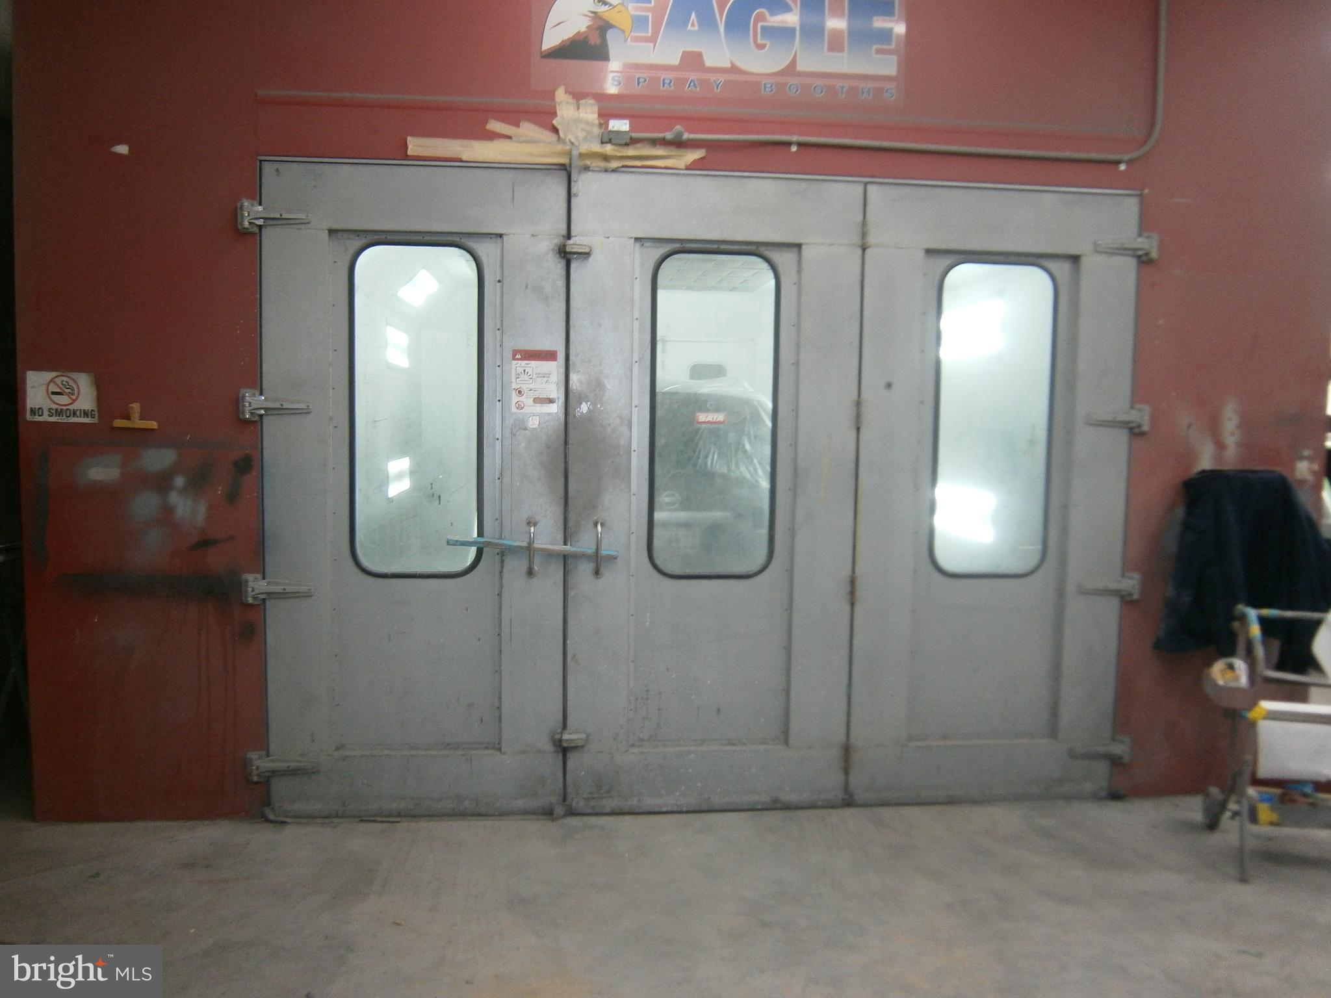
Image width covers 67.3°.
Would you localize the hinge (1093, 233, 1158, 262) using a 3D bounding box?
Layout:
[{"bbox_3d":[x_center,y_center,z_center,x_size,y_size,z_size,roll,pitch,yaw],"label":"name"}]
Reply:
[{"bbox_3d":[1.908,-1.043,4.146,0.244,0.106,0.055,0,4,-6],"label":"hinge"}]

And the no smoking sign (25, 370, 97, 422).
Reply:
[{"bbox_3d":[-2.284,-0.385,3.786,0.252,0.184,0.005,0,4,-6],"label":"no smoking sign"}]

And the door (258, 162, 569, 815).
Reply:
[{"bbox_3d":[-0.982,0.001,3.975,1.159,2.558,0.055,0,4,-6],"label":"door"}]

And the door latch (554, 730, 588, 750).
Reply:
[{"bbox_3d":[-0.386,0.977,4.059,0.142,0.059,0.050,0,4,-6],"label":"door latch"}]

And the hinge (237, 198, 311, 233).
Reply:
[{"bbox_3d":[-1.486,-1.075,3.797,0.258,0.112,0.055,0,4,-6],"label":"hinge"}]

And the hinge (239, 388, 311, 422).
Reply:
[{"bbox_3d":[-1.502,-0.362,3.849,0.258,0.112,0.055,0,4,-6],"label":"hinge"}]

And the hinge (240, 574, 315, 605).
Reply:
[{"bbox_3d":[-1.512,0.350,3.902,0.258,0.112,0.055,0,4,-6],"label":"hinge"}]

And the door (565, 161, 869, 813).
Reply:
[{"bbox_3d":[0.196,0.009,4.096,1.178,2.558,0.055,0,4,-6],"label":"door"}]

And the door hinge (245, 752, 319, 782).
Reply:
[{"bbox_3d":[-1.515,1.059,3.955,0.258,0.102,0.055,0,4,-6],"label":"door hinge"}]

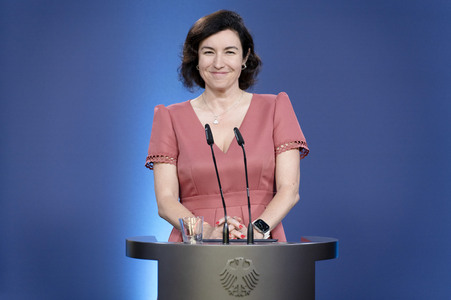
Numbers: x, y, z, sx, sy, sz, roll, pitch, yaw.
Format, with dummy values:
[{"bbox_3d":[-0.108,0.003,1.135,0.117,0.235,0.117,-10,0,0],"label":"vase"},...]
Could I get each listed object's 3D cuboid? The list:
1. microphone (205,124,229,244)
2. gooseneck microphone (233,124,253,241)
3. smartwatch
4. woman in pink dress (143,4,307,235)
[{"bbox_3d":[-0.025,0.094,5.130,0.060,0.328,0.130,0,1,-11],"label":"microphone"},{"bbox_3d":[0.049,0.097,5.130,0.055,0.322,0.130,0,1,-11],"label":"gooseneck microphone"},{"bbox_3d":[0.099,0.223,5.260,0.038,0.056,0.046,-44,-8,-45],"label":"smartwatch"},{"bbox_3d":[0.003,0.455,5.460,0.480,1.720,0.400,0,1,3],"label":"woman in pink dress"}]

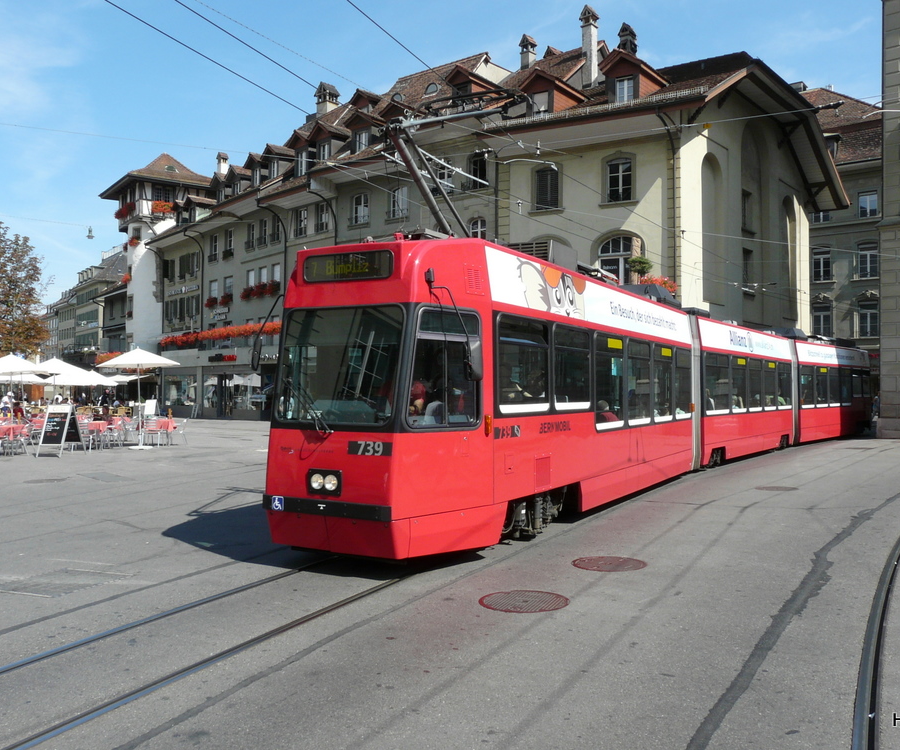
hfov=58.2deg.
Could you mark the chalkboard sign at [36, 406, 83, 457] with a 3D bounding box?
[{"bbox_3d":[-9.780,1.389,20.380,0.610,1.290,0.920,0,-1,10],"label":"chalkboard sign"}]

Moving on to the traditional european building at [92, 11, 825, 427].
[{"bbox_3d":[-0.450,-7.206,47.600,39.500,19.600,21.500,-1,-1,37],"label":"traditional european building"}]

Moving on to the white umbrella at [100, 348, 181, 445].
[{"bbox_3d":[-8.950,0.624,23.300,2.420,2.940,2.420,0,-1,0],"label":"white umbrella"}]

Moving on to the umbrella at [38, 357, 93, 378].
[{"bbox_3d":[-12.989,0.757,26.600,2.450,2.800,2.450,0,-1,0],"label":"umbrella"}]

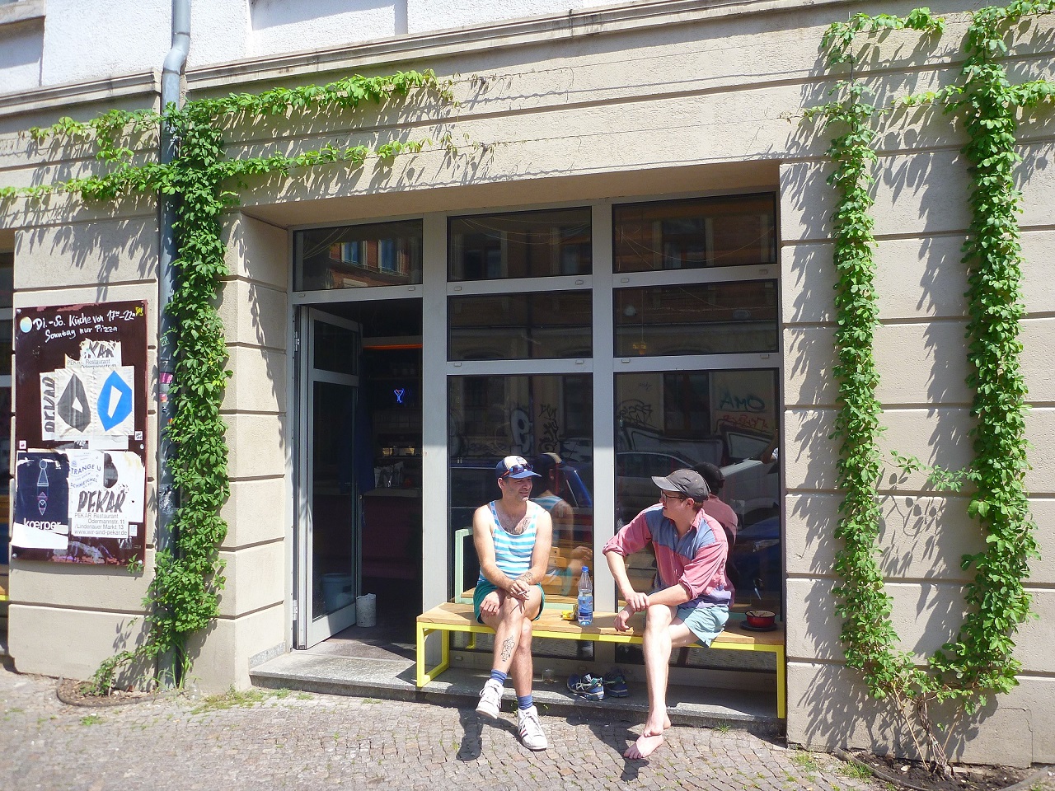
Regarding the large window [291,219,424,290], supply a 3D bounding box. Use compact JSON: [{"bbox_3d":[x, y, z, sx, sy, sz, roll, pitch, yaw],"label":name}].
[{"bbox_3d":[-1.070,-0.873,5.346,0.897,0.394,0.060,-1,-2,16],"label":"large window"}]

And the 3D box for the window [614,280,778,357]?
[{"bbox_3d":[0.924,-0.423,4.748,0.902,0.398,0.060,-1,-2,16],"label":"window"}]

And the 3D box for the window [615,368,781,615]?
[{"bbox_3d":[0.928,0.596,4.677,0.900,1.450,0.060,-1,-2,16],"label":"window"}]

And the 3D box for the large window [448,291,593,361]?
[{"bbox_3d":[-0.045,-0.403,4.995,0.890,0.410,0.060,-1,-2,16],"label":"large window"}]

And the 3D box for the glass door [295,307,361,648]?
[{"bbox_3d":[-1.310,0.522,5.728,0.070,2.130,0.800,-1,-2,14],"label":"glass door"}]

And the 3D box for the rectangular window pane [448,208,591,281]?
[{"bbox_3d":[-0.055,-0.889,5.050,0.893,0.394,0.060,-1,-2,16],"label":"rectangular window pane"}]

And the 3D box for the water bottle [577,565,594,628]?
[{"bbox_3d":[0.306,1.063,4.543,0.081,0.307,0.081,-1,-2,16],"label":"water bottle"}]

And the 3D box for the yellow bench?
[{"bbox_3d":[0.380,1.409,4.633,1.941,0.379,0.402,-1,-2,16],"label":"yellow bench"}]

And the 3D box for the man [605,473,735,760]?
[{"bbox_3d":[0.699,1.006,4.144,0.760,1.290,0.520,2,-3,-42],"label":"man"}]

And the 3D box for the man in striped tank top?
[{"bbox_3d":[-0.085,0.989,4.370,0.450,1.350,0.800,0,-2,0],"label":"man in striped tank top"}]

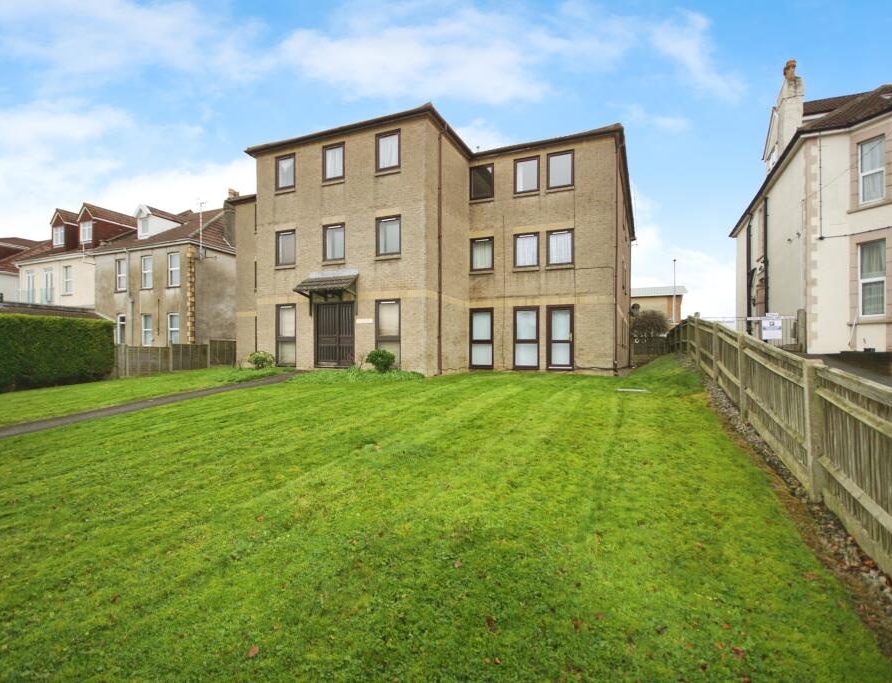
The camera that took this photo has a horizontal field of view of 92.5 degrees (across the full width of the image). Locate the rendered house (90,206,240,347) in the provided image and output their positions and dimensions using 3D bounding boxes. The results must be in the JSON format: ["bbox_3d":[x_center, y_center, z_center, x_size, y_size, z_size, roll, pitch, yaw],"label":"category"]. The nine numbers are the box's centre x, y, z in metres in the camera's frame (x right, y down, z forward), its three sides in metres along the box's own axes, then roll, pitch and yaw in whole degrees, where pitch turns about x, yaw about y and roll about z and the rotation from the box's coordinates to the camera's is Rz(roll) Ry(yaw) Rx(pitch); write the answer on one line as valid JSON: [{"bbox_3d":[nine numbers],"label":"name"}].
[{"bbox_3d":[-14.090,-3.520,26.290,8.160,9.350,9.500,0,0,23],"label":"rendered house"}]

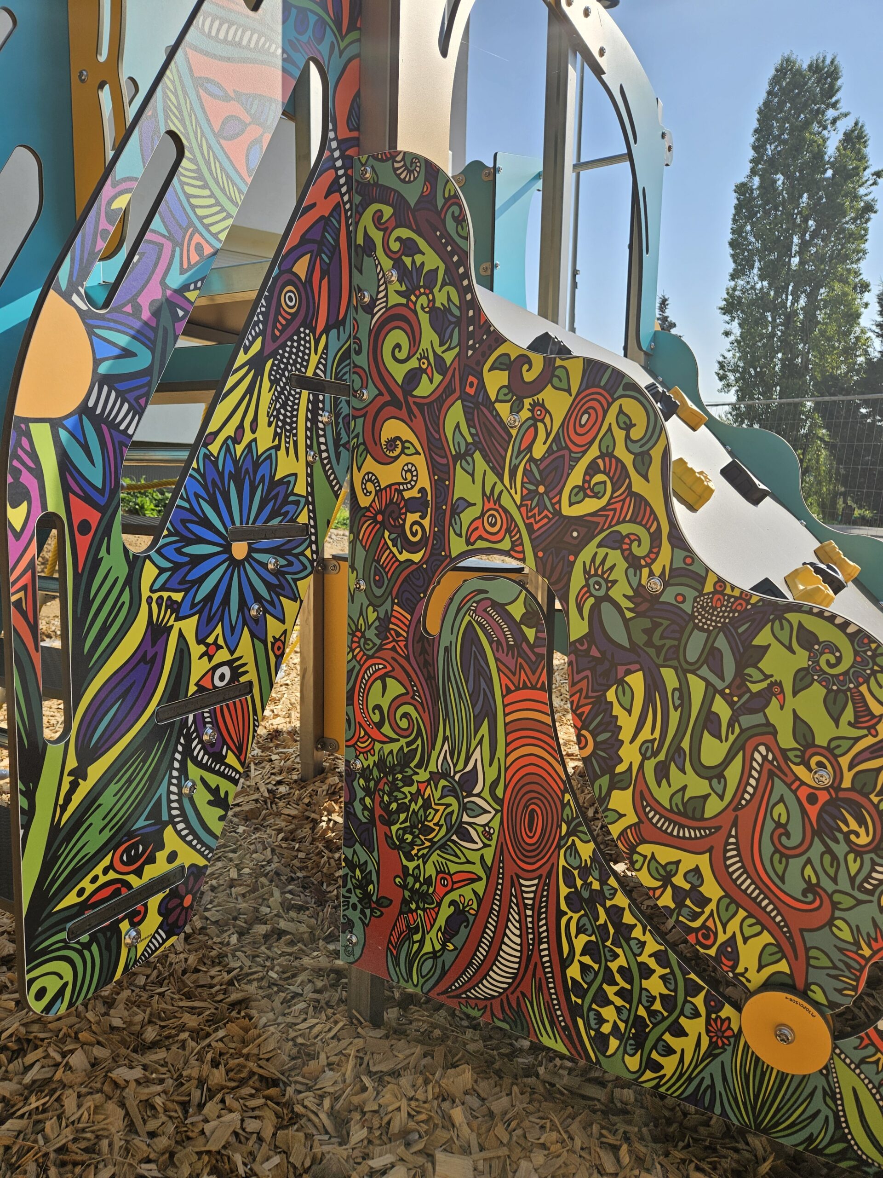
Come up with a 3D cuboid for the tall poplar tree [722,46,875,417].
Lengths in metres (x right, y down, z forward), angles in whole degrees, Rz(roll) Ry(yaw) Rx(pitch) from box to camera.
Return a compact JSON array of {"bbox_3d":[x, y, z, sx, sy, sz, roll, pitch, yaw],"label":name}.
[{"bbox_3d":[13.330,-10.860,29.260,5.600,16.860,5.500,5,8,23],"label":"tall poplar tree"}]

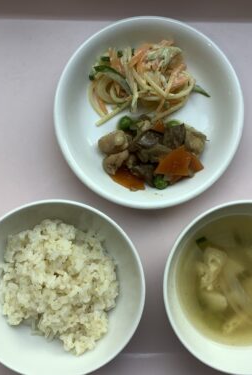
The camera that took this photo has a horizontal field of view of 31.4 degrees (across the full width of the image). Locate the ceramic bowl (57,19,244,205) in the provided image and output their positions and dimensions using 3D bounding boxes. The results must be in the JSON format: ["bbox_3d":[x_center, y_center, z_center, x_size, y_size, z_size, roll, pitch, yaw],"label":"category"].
[{"bbox_3d":[0.017,-0.055,0.345,0.138,0.036,0.138,0,90,-1],"label":"ceramic bowl"}]

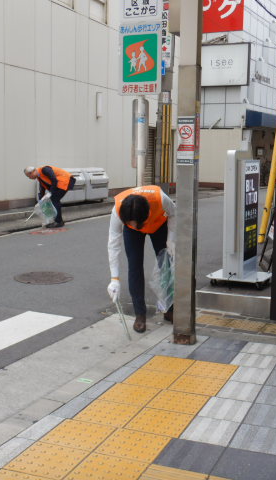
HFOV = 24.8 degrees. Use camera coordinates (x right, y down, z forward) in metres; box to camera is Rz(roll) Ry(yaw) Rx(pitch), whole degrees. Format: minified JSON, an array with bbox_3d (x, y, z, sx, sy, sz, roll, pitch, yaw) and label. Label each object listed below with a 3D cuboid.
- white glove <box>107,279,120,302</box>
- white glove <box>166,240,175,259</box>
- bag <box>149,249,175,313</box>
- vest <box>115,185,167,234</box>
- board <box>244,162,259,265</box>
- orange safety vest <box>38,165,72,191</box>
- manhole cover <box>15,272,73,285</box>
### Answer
[{"bbox_3d":[-0.190,0.392,4.880,0.100,0.185,0.110,2,7,9],"label":"white glove"},{"bbox_3d":[0.275,0.078,5.150,0.100,0.170,0.110,1,7,6],"label":"white glove"},{"bbox_3d":[0.228,0.335,5.200,0.280,0.530,0.240,1,7,6],"label":"bag"},{"bbox_3d":[0.020,-0.238,5.080,0.420,0.280,0.550,1,-17,7],"label":"vest"},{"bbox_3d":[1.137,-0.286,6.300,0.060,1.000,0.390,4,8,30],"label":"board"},{"bbox_3d":[-1.693,-1.272,12.900,0.620,0.310,0.450,25,2,-11],"label":"orange safety vest"},{"bbox_3d":[-1.113,0.453,7.400,0.680,0.030,0.680,1,7,0],"label":"manhole cover"}]

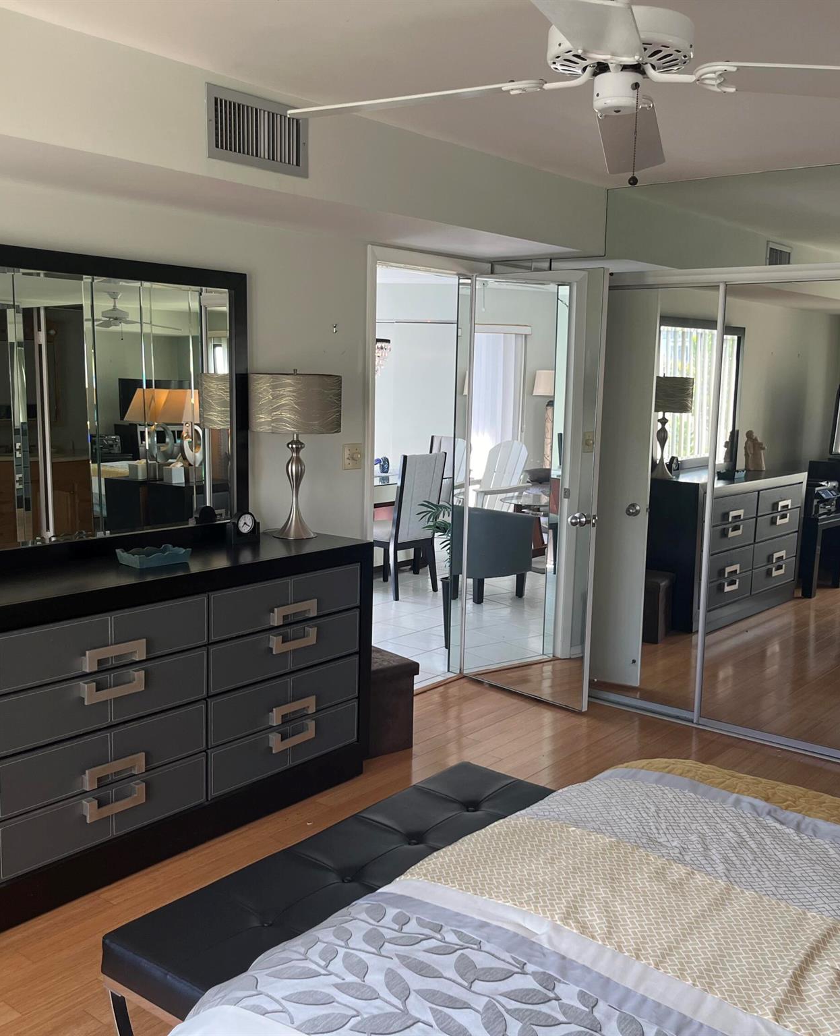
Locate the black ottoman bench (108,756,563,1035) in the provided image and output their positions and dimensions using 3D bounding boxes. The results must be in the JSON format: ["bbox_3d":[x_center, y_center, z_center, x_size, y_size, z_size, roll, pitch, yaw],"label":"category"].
[{"bbox_3d":[-0.091,1.025,2.472,0.430,0.450,1.260,7,10,39],"label":"black ottoman bench"}]

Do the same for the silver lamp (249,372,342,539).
[{"bbox_3d":[-0.487,-0.246,4.070,0.366,0.650,0.366,1,8,0],"label":"silver lamp"}]

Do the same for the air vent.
[{"bbox_3d":[-0.479,-1.168,3.152,0.030,0.205,0.406,7,10,39],"label":"air vent"}]

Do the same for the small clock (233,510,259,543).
[{"bbox_3d":[-0.672,0.037,3.956,0.050,0.116,0.115,8,11,42],"label":"small clock"}]

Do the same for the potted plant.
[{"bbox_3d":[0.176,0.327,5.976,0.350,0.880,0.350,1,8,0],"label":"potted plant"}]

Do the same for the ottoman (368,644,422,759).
[{"bbox_3d":[-0.263,0.788,4.436,0.375,0.375,0.375,-5,10,-36],"label":"ottoman"}]

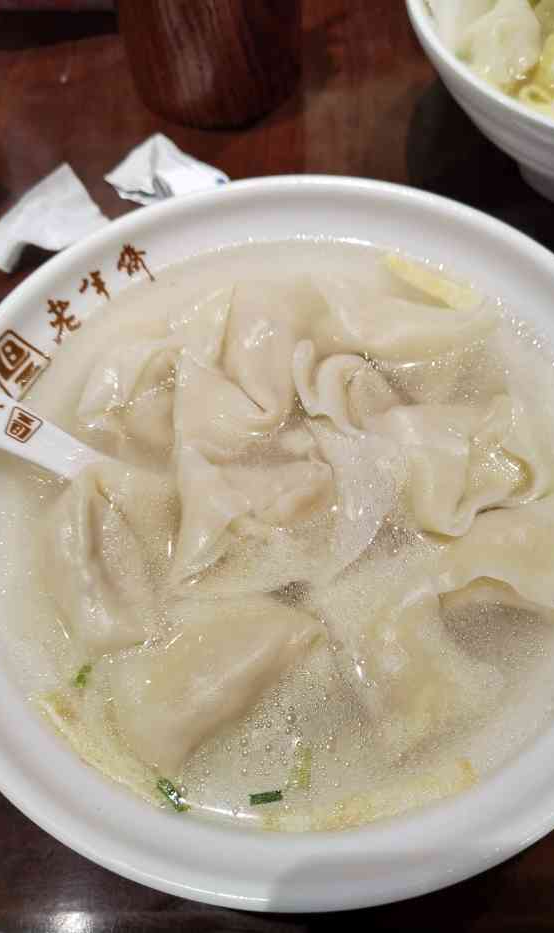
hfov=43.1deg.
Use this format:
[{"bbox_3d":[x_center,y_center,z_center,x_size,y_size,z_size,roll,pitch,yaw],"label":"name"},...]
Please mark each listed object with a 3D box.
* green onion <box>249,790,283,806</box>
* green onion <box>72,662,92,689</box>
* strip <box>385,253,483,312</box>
[{"bbox_3d":[-0.003,0.085,0.180,0.009,0.002,0.003,-8,64,0],"label":"green onion"},{"bbox_3d":[-0.055,0.059,0.197,0.003,0.002,0.007,20,67,13],"label":"green onion"},{"bbox_3d":[0.056,-0.066,0.251,0.036,0.004,0.009,34,70,18],"label":"strip"}]

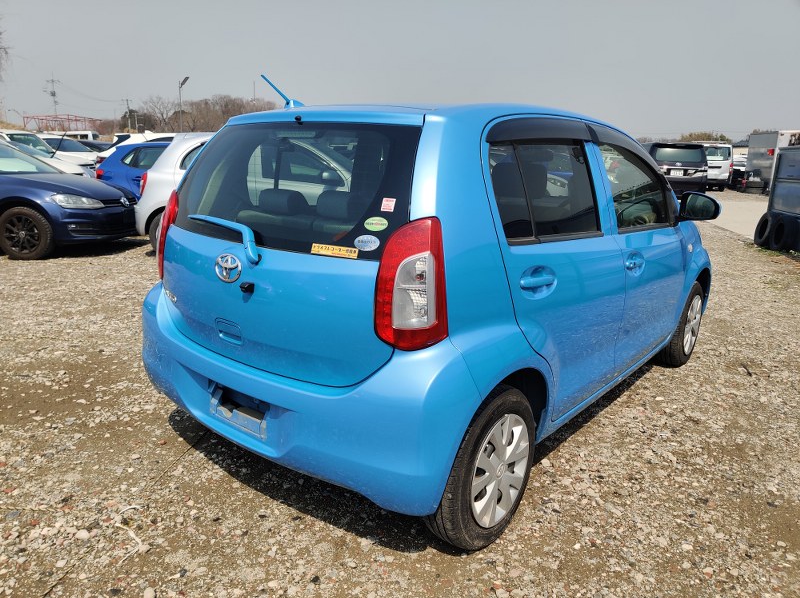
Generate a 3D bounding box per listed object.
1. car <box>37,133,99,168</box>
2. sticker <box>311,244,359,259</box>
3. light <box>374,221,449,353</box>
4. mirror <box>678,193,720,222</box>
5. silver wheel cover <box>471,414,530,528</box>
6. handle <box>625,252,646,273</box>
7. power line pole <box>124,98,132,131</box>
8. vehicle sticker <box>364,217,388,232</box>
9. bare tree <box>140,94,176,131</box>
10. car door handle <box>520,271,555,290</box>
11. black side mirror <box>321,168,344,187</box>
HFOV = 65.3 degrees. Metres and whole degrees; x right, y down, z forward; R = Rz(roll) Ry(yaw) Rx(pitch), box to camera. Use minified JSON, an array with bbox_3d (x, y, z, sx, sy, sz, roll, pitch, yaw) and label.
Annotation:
[{"bbox_3d":[-9.045,-3.472,15.700,4.500,1.470,1.780,8,15,25],"label":"car"},{"bbox_3d":[-0.199,-0.141,1.881,0.175,0.036,0.004,9,-16,27],"label":"sticker"},{"bbox_3d":[0.045,-0.051,1.774,0.215,0.350,0.175,9,15,26],"label":"light"},{"bbox_3d":[1.538,-0.474,3.191,0.215,0.150,0.130,12,17,37],"label":"mirror"},{"bbox_3d":[0.348,0.587,2.133,0.050,0.390,0.390,12,17,37],"label":"silver wheel cover"},{"bbox_3d":[1.053,-0.163,2.784,0.055,0.100,0.210,11,16,37],"label":"handle"},{"bbox_3d":[-53.227,-33.764,122.783,1.600,10.500,0.500,1,13,0],"label":"power line pole"},{"bbox_3d":[-0.070,-0.221,1.853,0.077,0.044,0.003,7,-12,23],"label":"vehicle sticker"},{"bbox_3d":[-32.897,-24.179,85.000,5.000,6.500,5.000,2,14,0],"label":"bare tree"},{"bbox_3d":[0.453,-0.056,2.024,0.040,0.042,0.230,12,15,37],"label":"car door handle"},{"bbox_3d":[-0.797,-1.413,7.257,0.160,0.170,0.210,2,13,4],"label":"black side mirror"}]

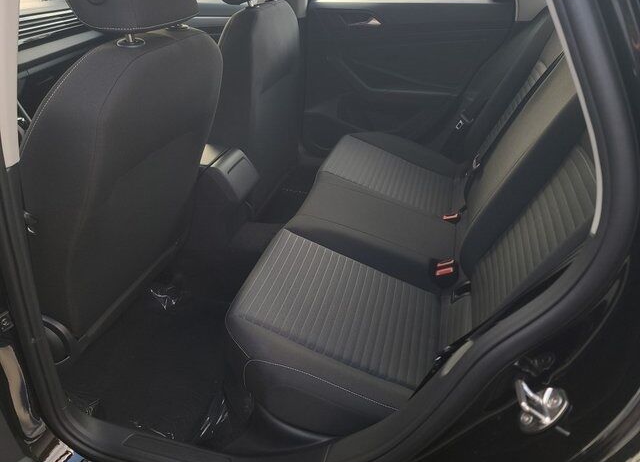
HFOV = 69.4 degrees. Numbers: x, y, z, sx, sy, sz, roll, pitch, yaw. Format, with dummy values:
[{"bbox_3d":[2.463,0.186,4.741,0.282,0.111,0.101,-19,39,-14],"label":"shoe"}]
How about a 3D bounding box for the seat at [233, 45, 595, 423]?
[{"bbox_3d":[0.323,-0.173,1.312,0.810,0.790,1.280,8,35,12],"label":"seat"}]

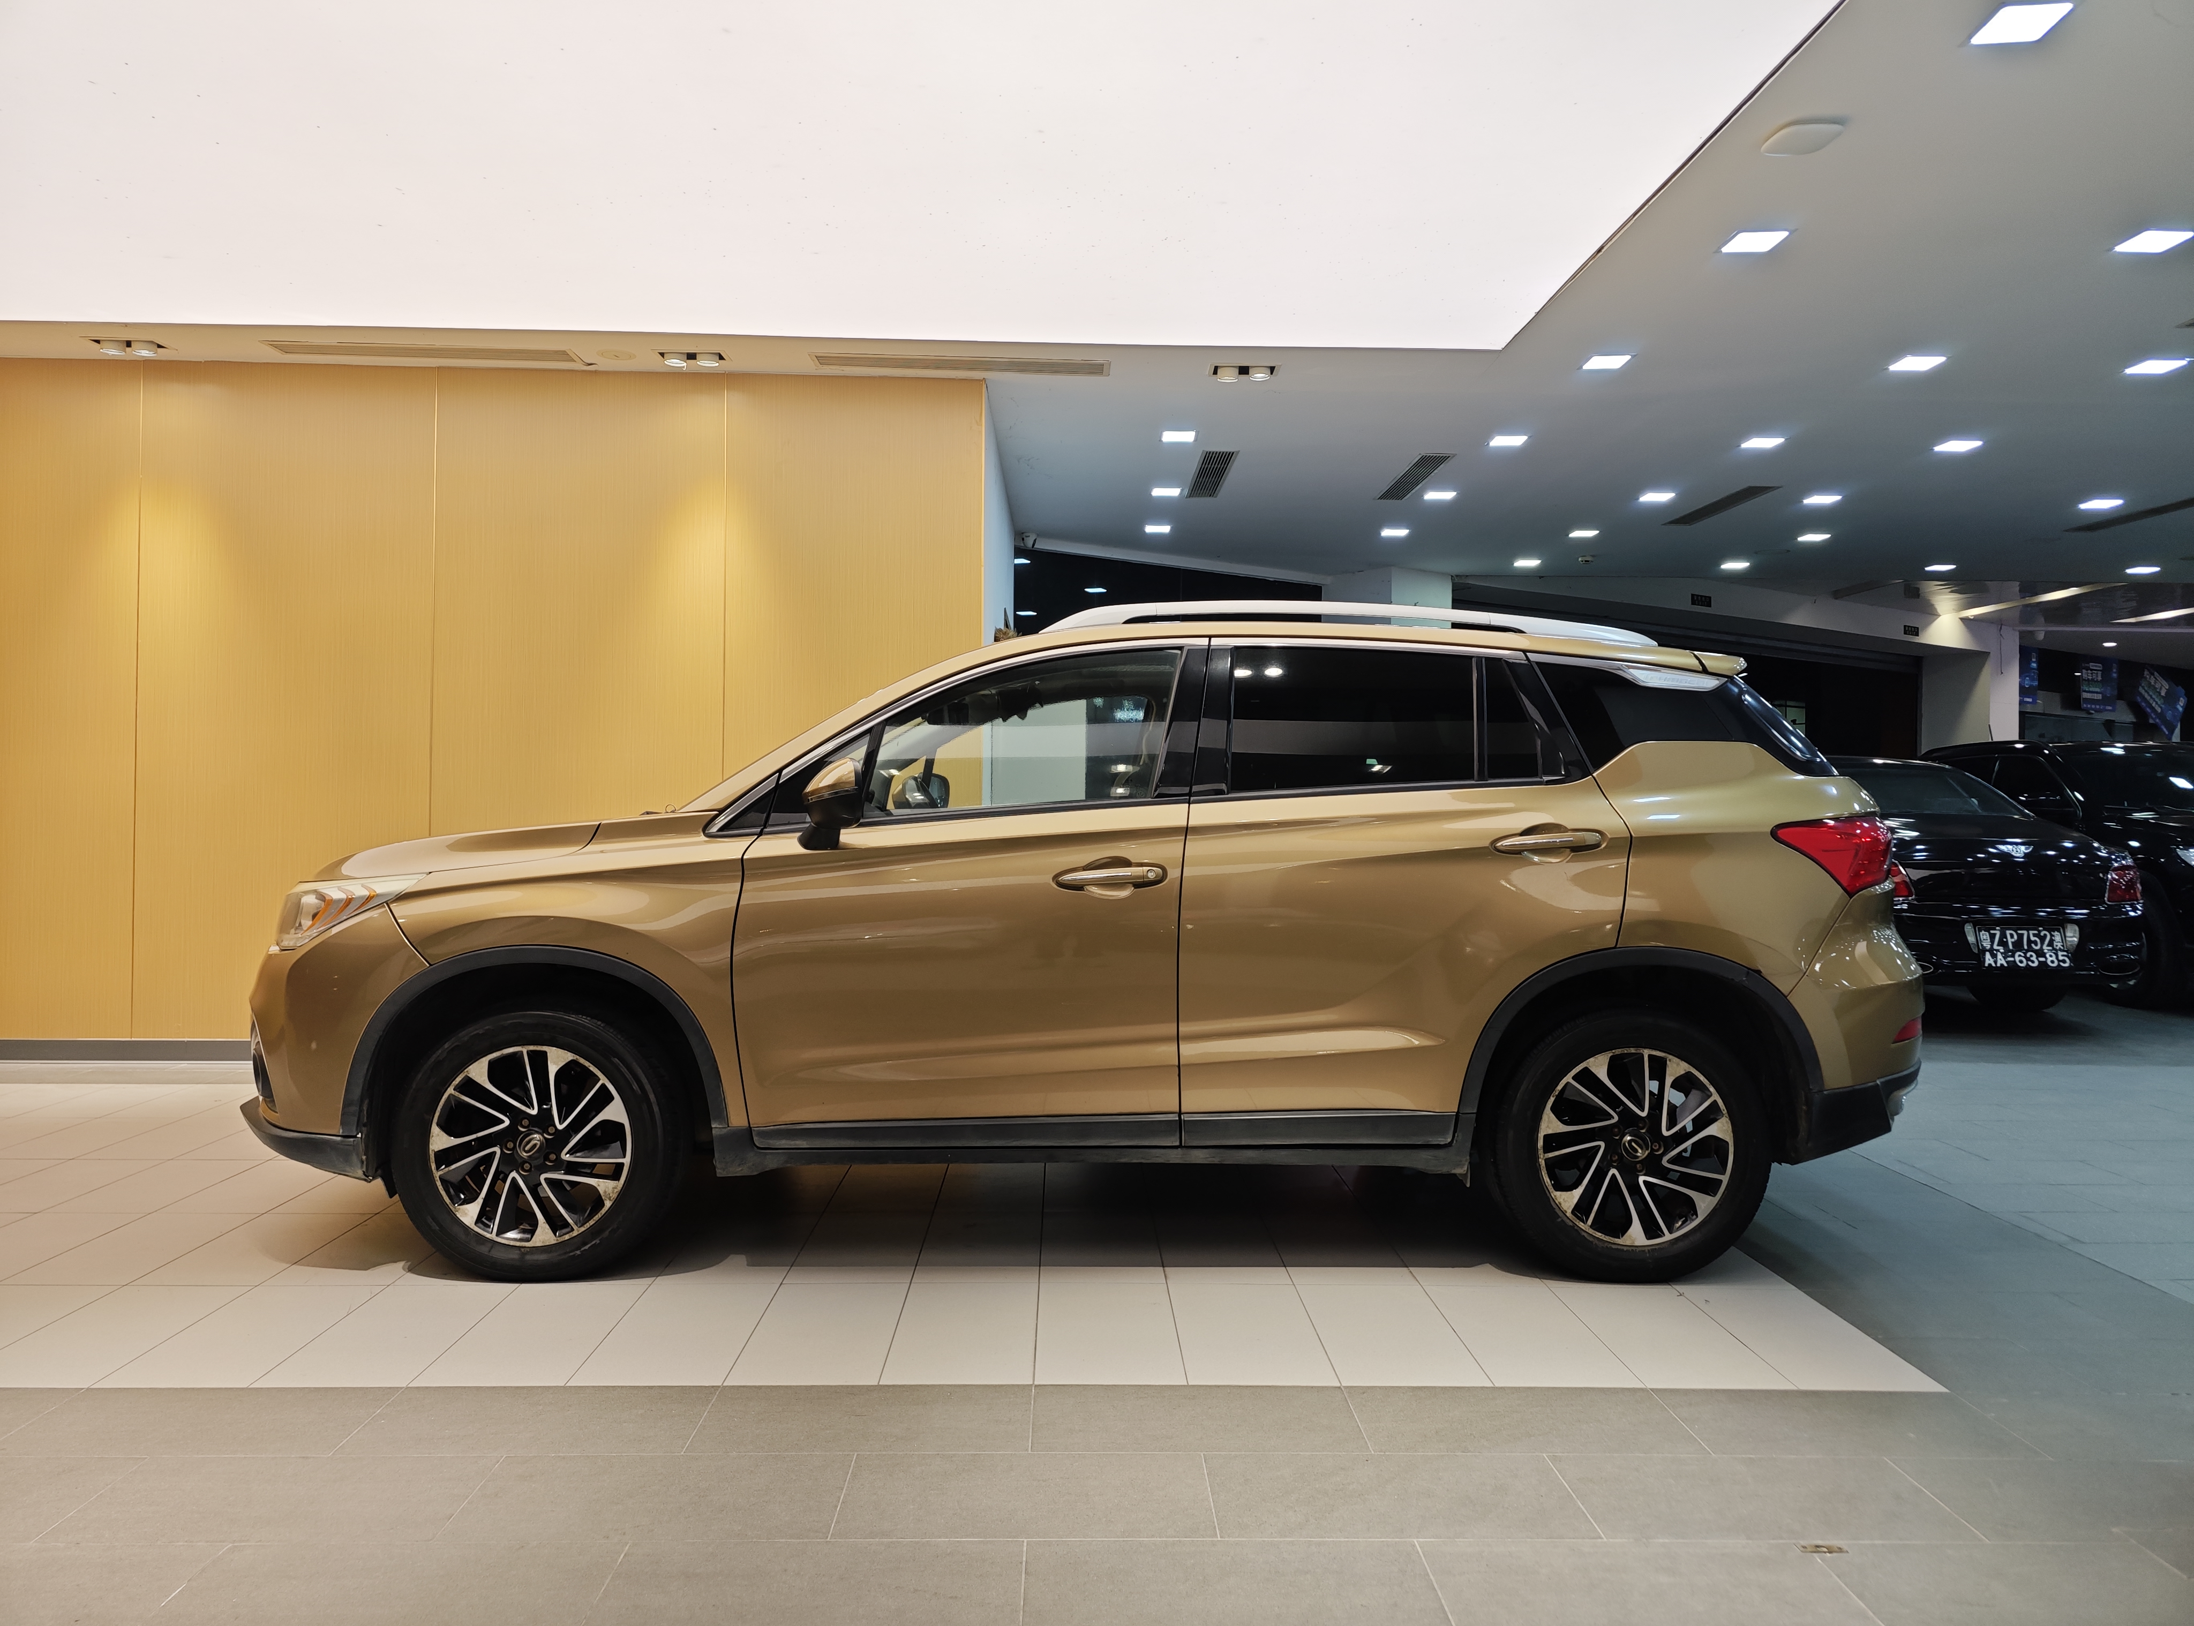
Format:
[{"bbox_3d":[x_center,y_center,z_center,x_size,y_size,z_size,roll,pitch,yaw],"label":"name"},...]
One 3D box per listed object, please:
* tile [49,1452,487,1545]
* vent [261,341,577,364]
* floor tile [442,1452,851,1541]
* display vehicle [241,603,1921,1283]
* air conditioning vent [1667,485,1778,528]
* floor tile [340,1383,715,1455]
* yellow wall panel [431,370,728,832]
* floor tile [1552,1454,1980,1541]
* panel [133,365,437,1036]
[{"bbox_3d":[-1.325,1.118,2.377,0.600,0.012,0.300,1,0,-1],"label":"tile"},{"bbox_3d":[-2.857,-1.974,6.210,1.268,0.030,0.207,1,0,-1],"label":"vent"},{"bbox_3d":[-0.719,1.125,2.389,0.600,0.012,0.300,1,0,-1],"label":"floor tile"},{"bbox_3d":[-0.015,0.276,4.391,4.500,1.690,1.880,1,0,-1],"label":"display vehicle"},{"bbox_3d":[3.789,-1.877,8.878,0.200,0.030,1.130,1,0,-1],"label":"air conditioning vent"},{"bbox_3d":[-1.028,1.121,2.680,0.606,0.012,0.303,1,0,-1],"label":"floor tile"},{"bbox_3d":[-2.281,-0.475,6.431,1.275,2.954,0.030,1,0,-1],"label":"yellow wall panel"},{"bbox_3d":[1.099,1.142,2.429,0.606,0.012,0.303,1,0,-1],"label":"floor tile"},{"bbox_3d":[-3.493,-0.476,6.284,1.255,2.893,0.020,1,0,-1],"label":"panel"}]

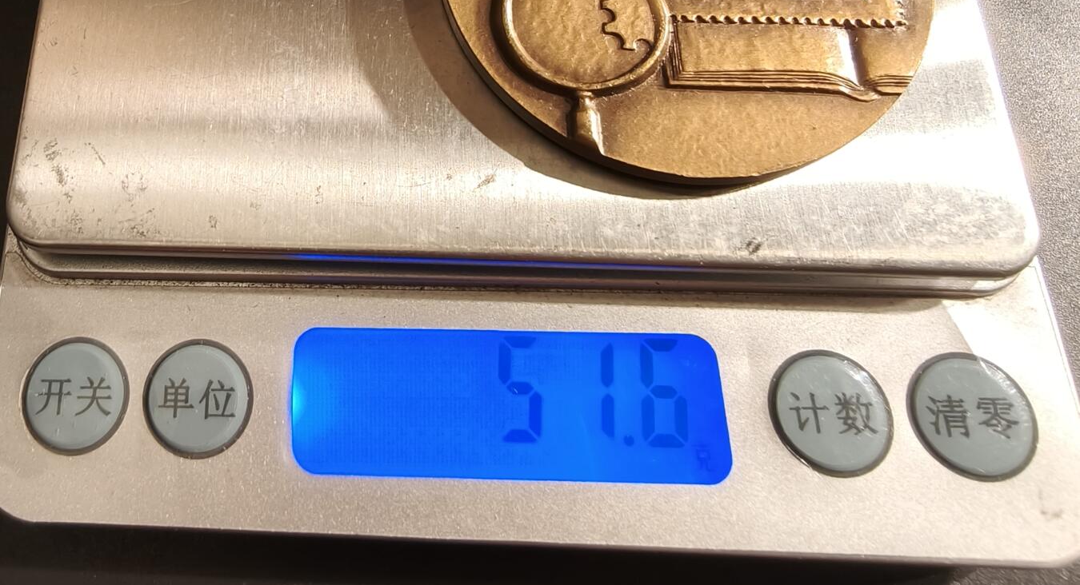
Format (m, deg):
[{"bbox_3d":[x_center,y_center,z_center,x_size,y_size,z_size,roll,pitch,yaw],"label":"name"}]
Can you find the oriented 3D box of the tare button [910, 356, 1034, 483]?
[{"bbox_3d":[0.041,0.012,0.090,0.012,0.002,0.012,2,71,1],"label":"tare button"}]

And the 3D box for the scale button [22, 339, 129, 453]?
[{"bbox_3d":[-0.044,0.010,0.090,0.011,0.002,0.011,2,71,1],"label":"scale button"}]

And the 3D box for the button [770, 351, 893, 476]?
[{"bbox_3d":[0.027,0.011,0.090,0.011,0.002,0.011,2,71,1],"label":"button"}]

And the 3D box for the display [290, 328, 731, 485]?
[{"bbox_3d":[-0.003,0.011,0.090,0.041,0.002,0.014,2,71,1],"label":"display"}]

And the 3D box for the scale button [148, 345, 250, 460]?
[{"bbox_3d":[-0.032,0.010,0.090,0.011,0.002,0.011,2,71,1],"label":"scale button"}]

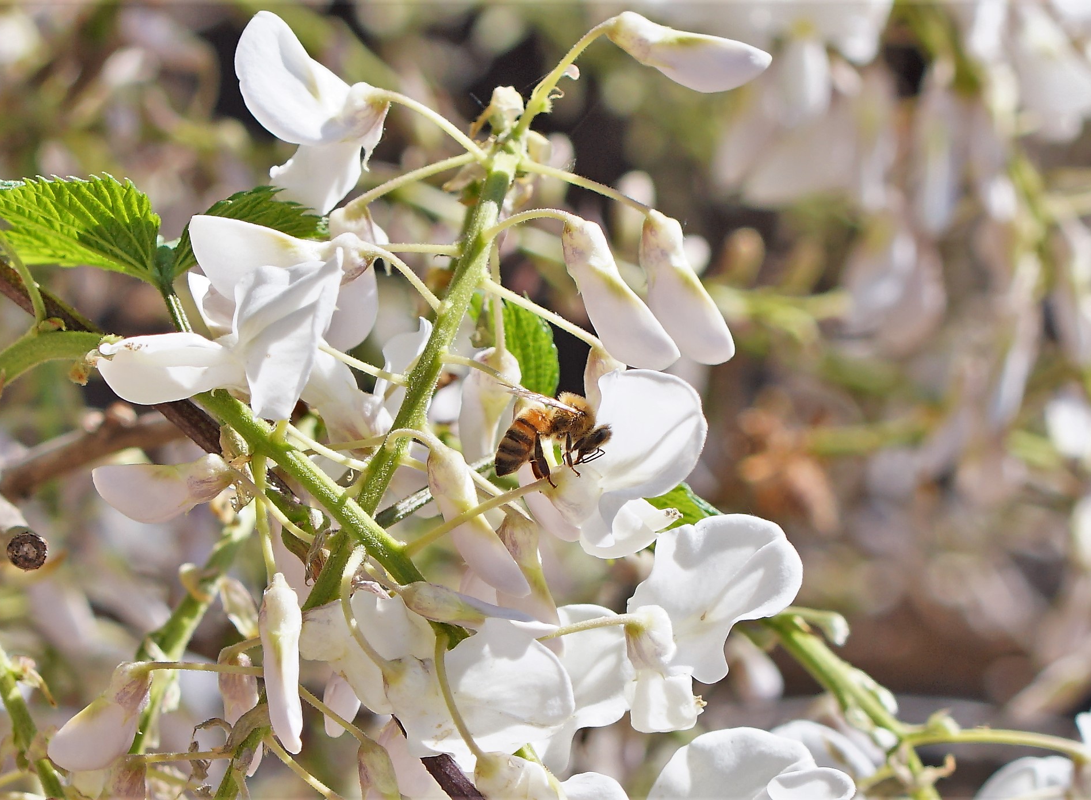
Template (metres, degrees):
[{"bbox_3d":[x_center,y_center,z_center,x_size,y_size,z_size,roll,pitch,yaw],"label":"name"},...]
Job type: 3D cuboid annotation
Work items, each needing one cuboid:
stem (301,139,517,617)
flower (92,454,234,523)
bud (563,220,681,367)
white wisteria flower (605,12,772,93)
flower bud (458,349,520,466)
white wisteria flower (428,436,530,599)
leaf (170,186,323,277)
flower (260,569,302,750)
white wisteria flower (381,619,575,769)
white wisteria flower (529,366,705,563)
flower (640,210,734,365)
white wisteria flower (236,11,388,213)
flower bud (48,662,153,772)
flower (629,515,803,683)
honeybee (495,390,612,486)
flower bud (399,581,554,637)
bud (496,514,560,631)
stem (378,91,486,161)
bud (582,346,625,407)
[{"bbox_3d":[-0.015,-0.002,0.340,0.003,0.057,0.003,23,0,0],"label":"stem"},{"bbox_3d":[-0.040,0.009,0.317,0.015,0.007,0.005,5,0,-3],"label":"flower"},{"bbox_3d":[0.008,-0.012,0.340,0.006,0.020,0.005,-33,0,0],"label":"bud"},{"bbox_3d":[0.016,-0.040,0.340,0.019,0.006,0.005,13,0,0],"label":"white wisteria flower"},{"bbox_3d":[-0.006,0.001,0.321,0.006,0.013,0.006,9,0,0],"label":"flower bud"},{"bbox_3d":[-0.008,0.013,0.337,0.005,0.020,0.005,-32,0,0],"label":"white wisteria flower"},{"bbox_3d":[-0.036,-0.020,0.358,0.018,0.004,0.012,-10,46,-10],"label":"leaf"},{"bbox_3d":[-0.027,0.027,0.306,0.004,0.018,0.006,-5,0,0],"label":"flower"},{"bbox_3d":[-0.008,0.033,0.340,0.018,0.017,0.017,10,-7,-38],"label":"white wisteria flower"},{"bbox_3d":[0.007,0.007,0.306,0.015,0.018,0.013,3,0,-24],"label":"white wisteria flower"},{"bbox_3d":[0.016,-0.013,0.345,0.008,0.018,0.006,-21,0,6],"label":"flower"},{"bbox_3d":[-0.027,-0.033,0.345,0.016,0.021,0.015,-9,0,-15],"label":"white wisteria flower"},{"bbox_3d":[-0.048,0.034,0.322,0.014,0.007,0.006,-37,0,-6],"label":"flower bud"},{"bbox_3d":[0.019,0.023,0.345,0.013,0.018,0.017,16,-4,-38],"label":"flower"},{"bbox_3d":[0.001,0.005,0.345,0.013,0.009,0.006,-18,0,-3],"label":"honeybee"},{"bbox_3d":[-0.008,0.023,0.334,0.018,0.004,0.005,10,0,0],"label":"flower bud"},{"bbox_3d":[-0.002,0.019,0.321,0.005,0.013,0.005,-14,0,0],"label":"bud"},{"bbox_3d":[-0.013,-0.031,0.340,0.014,0.002,0.001,32,0,0],"label":"stem"},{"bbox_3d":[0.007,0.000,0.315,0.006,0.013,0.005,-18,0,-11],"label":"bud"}]

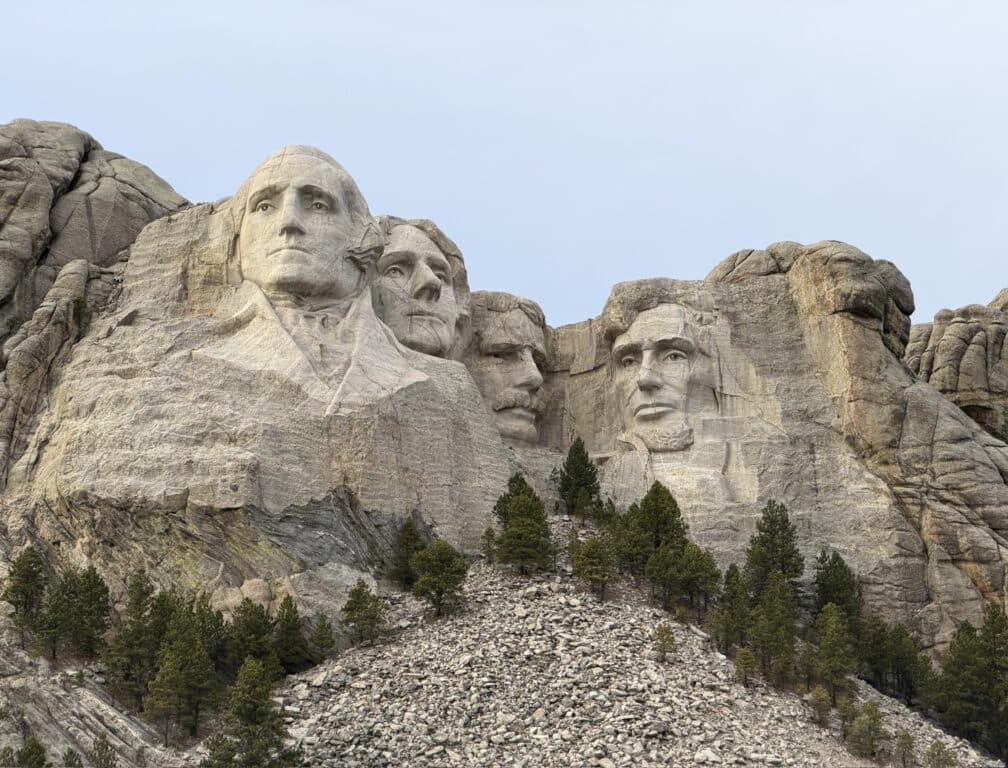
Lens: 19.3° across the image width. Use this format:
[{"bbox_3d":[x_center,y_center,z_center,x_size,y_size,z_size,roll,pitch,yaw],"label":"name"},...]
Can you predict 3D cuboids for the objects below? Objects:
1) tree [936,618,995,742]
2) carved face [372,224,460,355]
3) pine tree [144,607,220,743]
[{"bbox_3d":[49.080,31.920,317.710,6.200,13.210,6.200,0,-15,0],"label":"tree"},{"bbox_3d":[-10.826,-11.692,366.000,10.000,16.000,7.500,9,-18,-29],"label":"carved face"},{"bbox_3d":[-32.930,29.890,304.830,7.780,14.140,7.780,0,-15,0],"label":"pine tree"}]

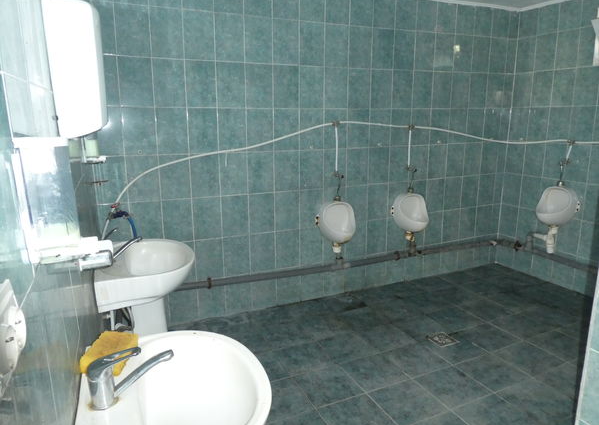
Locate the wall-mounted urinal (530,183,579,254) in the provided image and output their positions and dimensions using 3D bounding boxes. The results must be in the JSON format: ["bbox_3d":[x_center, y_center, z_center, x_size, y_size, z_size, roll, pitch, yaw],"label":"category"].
[{"bbox_3d":[2.048,0.056,3.402,0.270,0.540,0.280,-5,13,-19],"label":"wall-mounted urinal"}]

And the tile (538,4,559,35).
[{"bbox_3d":[2.057,-1.577,3.409,0.010,0.206,0.200,-5,13,-19],"label":"tile"}]

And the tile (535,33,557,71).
[{"bbox_3d":[2.092,-1.353,3.520,0.010,0.300,0.200,-6,14,-22],"label":"tile"}]

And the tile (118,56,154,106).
[{"bbox_3d":[-1.017,-0.805,2.588,0.200,0.300,0.010,-6,13,-22],"label":"tile"}]

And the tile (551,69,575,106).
[{"bbox_3d":[2.135,-1.006,3.360,0.010,0.297,0.198,-6,14,-22],"label":"tile"}]

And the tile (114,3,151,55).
[{"bbox_3d":[-1.018,-1.101,2.523,0.200,0.300,0.010,-6,14,-23],"label":"tile"}]

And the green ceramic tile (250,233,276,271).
[{"bbox_3d":[-0.267,0.297,3.141,0.200,0.300,0.010,-6,13,-22],"label":"green ceramic tile"}]

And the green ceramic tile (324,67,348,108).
[{"bbox_3d":[0.276,-0.930,3.111,0.200,0.300,0.010,-6,13,-22],"label":"green ceramic tile"}]

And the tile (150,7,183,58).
[{"bbox_3d":[-0.835,-1.116,2.600,0.200,0.300,0.010,-6,13,-22],"label":"tile"}]

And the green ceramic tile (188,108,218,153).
[{"bbox_3d":[-0.644,-0.549,2.803,0.200,0.300,0.010,-6,13,-22],"label":"green ceramic tile"}]

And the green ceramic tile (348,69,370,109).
[{"bbox_3d":[0.460,-0.947,3.179,0.198,0.297,0.010,-6,14,-22],"label":"green ceramic tile"}]

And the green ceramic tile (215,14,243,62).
[{"bbox_3d":[-0.461,-1.147,2.731,0.198,0.297,0.010,-6,14,-22],"label":"green ceramic tile"}]

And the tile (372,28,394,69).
[{"bbox_3d":[0.642,-1.257,3.189,0.198,0.297,0.010,-6,14,-22],"label":"tile"}]

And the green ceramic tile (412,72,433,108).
[{"bbox_3d":[1.023,-1.012,3.445,0.200,0.300,0.010,-6,14,-23],"label":"green ceramic tile"}]

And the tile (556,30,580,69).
[{"bbox_3d":[2.127,-1.288,3.276,0.010,0.295,0.198,-5,13,-20],"label":"tile"}]

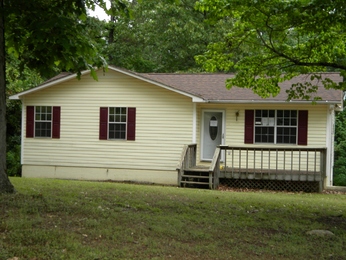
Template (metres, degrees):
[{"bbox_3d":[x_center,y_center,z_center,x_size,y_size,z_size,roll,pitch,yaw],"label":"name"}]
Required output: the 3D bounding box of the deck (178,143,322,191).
[{"bbox_3d":[2.891,1.346,19.997,4.919,1.525,3.081,1,0,14],"label":"deck"}]

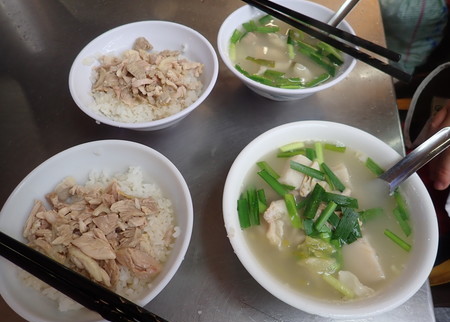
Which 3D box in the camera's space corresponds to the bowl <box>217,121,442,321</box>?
[{"bbox_3d":[0.066,0.042,0.235,0.135,0.057,0.135,0,59,0],"label":"bowl"}]

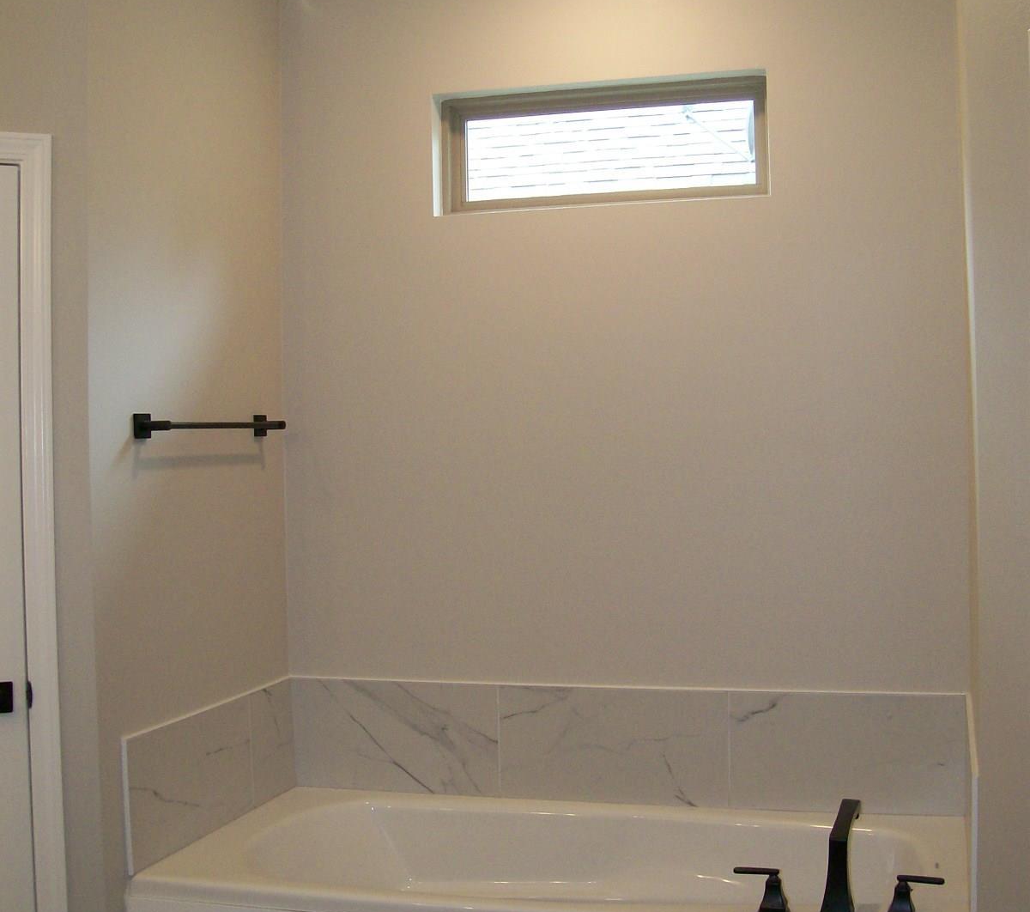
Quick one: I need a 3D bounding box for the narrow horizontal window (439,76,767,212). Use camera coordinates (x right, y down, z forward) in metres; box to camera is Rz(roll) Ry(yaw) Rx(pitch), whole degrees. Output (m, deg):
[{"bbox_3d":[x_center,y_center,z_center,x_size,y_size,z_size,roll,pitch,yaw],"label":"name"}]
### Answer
[{"bbox_3d":[0.228,-0.829,3.834,0.893,0.317,0.079,-1,0,15],"label":"narrow horizontal window"}]

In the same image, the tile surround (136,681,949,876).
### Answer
[{"bbox_3d":[0.131,0.763,3.345,1.803,0.301,0.896,-1,0,15],"label":"tile surround"}]

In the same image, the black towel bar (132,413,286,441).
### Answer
[{"bbox_3d":[-0.731,-0.073,3.510,0.071,0.056,0.675,-1,0,15],"label":"black towel bar"}]

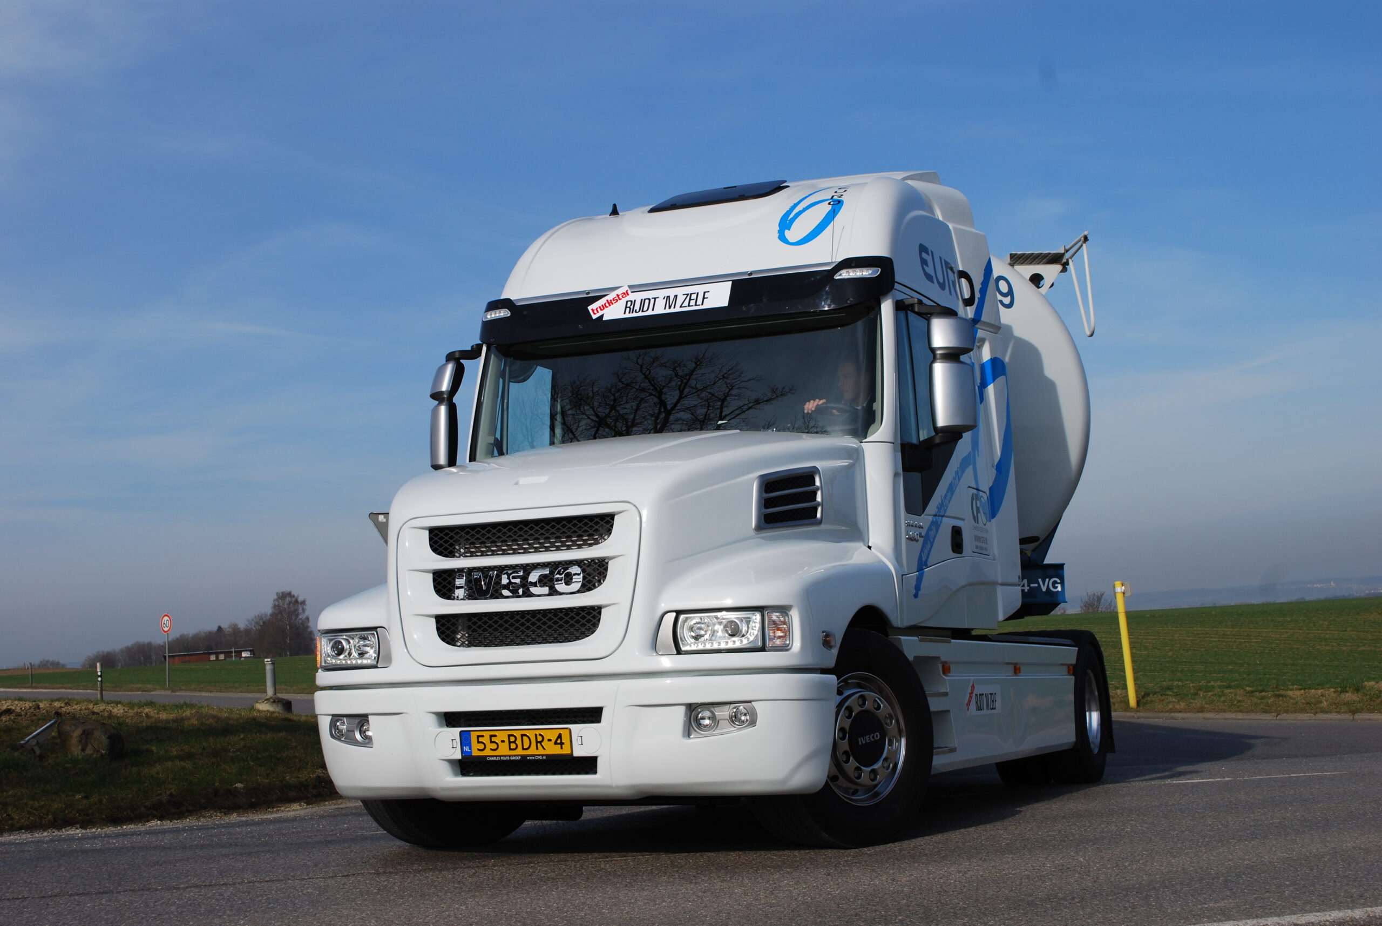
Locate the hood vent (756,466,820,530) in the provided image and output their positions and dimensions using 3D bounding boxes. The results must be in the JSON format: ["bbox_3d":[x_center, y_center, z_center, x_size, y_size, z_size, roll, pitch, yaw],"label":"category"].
[{"bbox_3d":[0.473,0.177,8.716,0.420,0.285,0.070,-2,-5,-43],"label":"hood vent"}]

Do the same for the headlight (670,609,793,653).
[{"bbox_3d":[0.170,0.688,7.558,0.460,0.172,0.170,-4,-8,15],"label":"headlight"}]

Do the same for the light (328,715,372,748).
[{"bbox_3d":[-1.499,1.192,8.191,0.265,0.138,0.100,-6,-8,30],"label":"light"}]

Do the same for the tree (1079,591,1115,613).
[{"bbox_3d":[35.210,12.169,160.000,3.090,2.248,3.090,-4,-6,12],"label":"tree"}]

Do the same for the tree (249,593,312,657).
[{"bbox_3d":[-66.721,26.327,300.000,10.359,10.886,9.833,-1,-6,-13],"label":"tree"}]

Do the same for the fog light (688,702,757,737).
[{"bbox_3d":[0.127,1.052,7.564,0.290,0.150,0.110,-3,-7,10],"label":"fog light"}]

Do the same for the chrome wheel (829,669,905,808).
[{"bbox_3d":[0.725,1.252,8.370,0.595,0.595,0.190,5,-10,-44],"label":"chrome wheel"}]

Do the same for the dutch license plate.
[{"bbox_3d":[-0.732,1.170,7.716,0.520,0.112,0.020,-5,-8,23],"label":"dutch license plate"}]

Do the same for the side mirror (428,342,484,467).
[{"bbox_3d":[-1.313,-0.310,10.268,0.270,0.640,0.160,-6,-9,31],"label":"side mirror"}]

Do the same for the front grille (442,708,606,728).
[{"bbox_3d":[-0.710,1.083,7.841,0.760,0.072,0.050,-5,-8,22],"label":"front grille"}]

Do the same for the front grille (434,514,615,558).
[{"bbox_3d":[-0.727,0.325,7.961,0.905,0.155,0.090,-5,-8,22],"label":"front grille"}]

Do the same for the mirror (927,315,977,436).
[{"bbox_3d":[1.295,-0.434,9.161,0.235,0.575,0.180,-4,-8,18],"label":"mirror"}]

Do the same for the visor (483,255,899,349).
[{"bbox_3d":[-0.101,-0.824,9.783,2.360,0.305,0.300,-5,-8,22],"label":"visor"}]

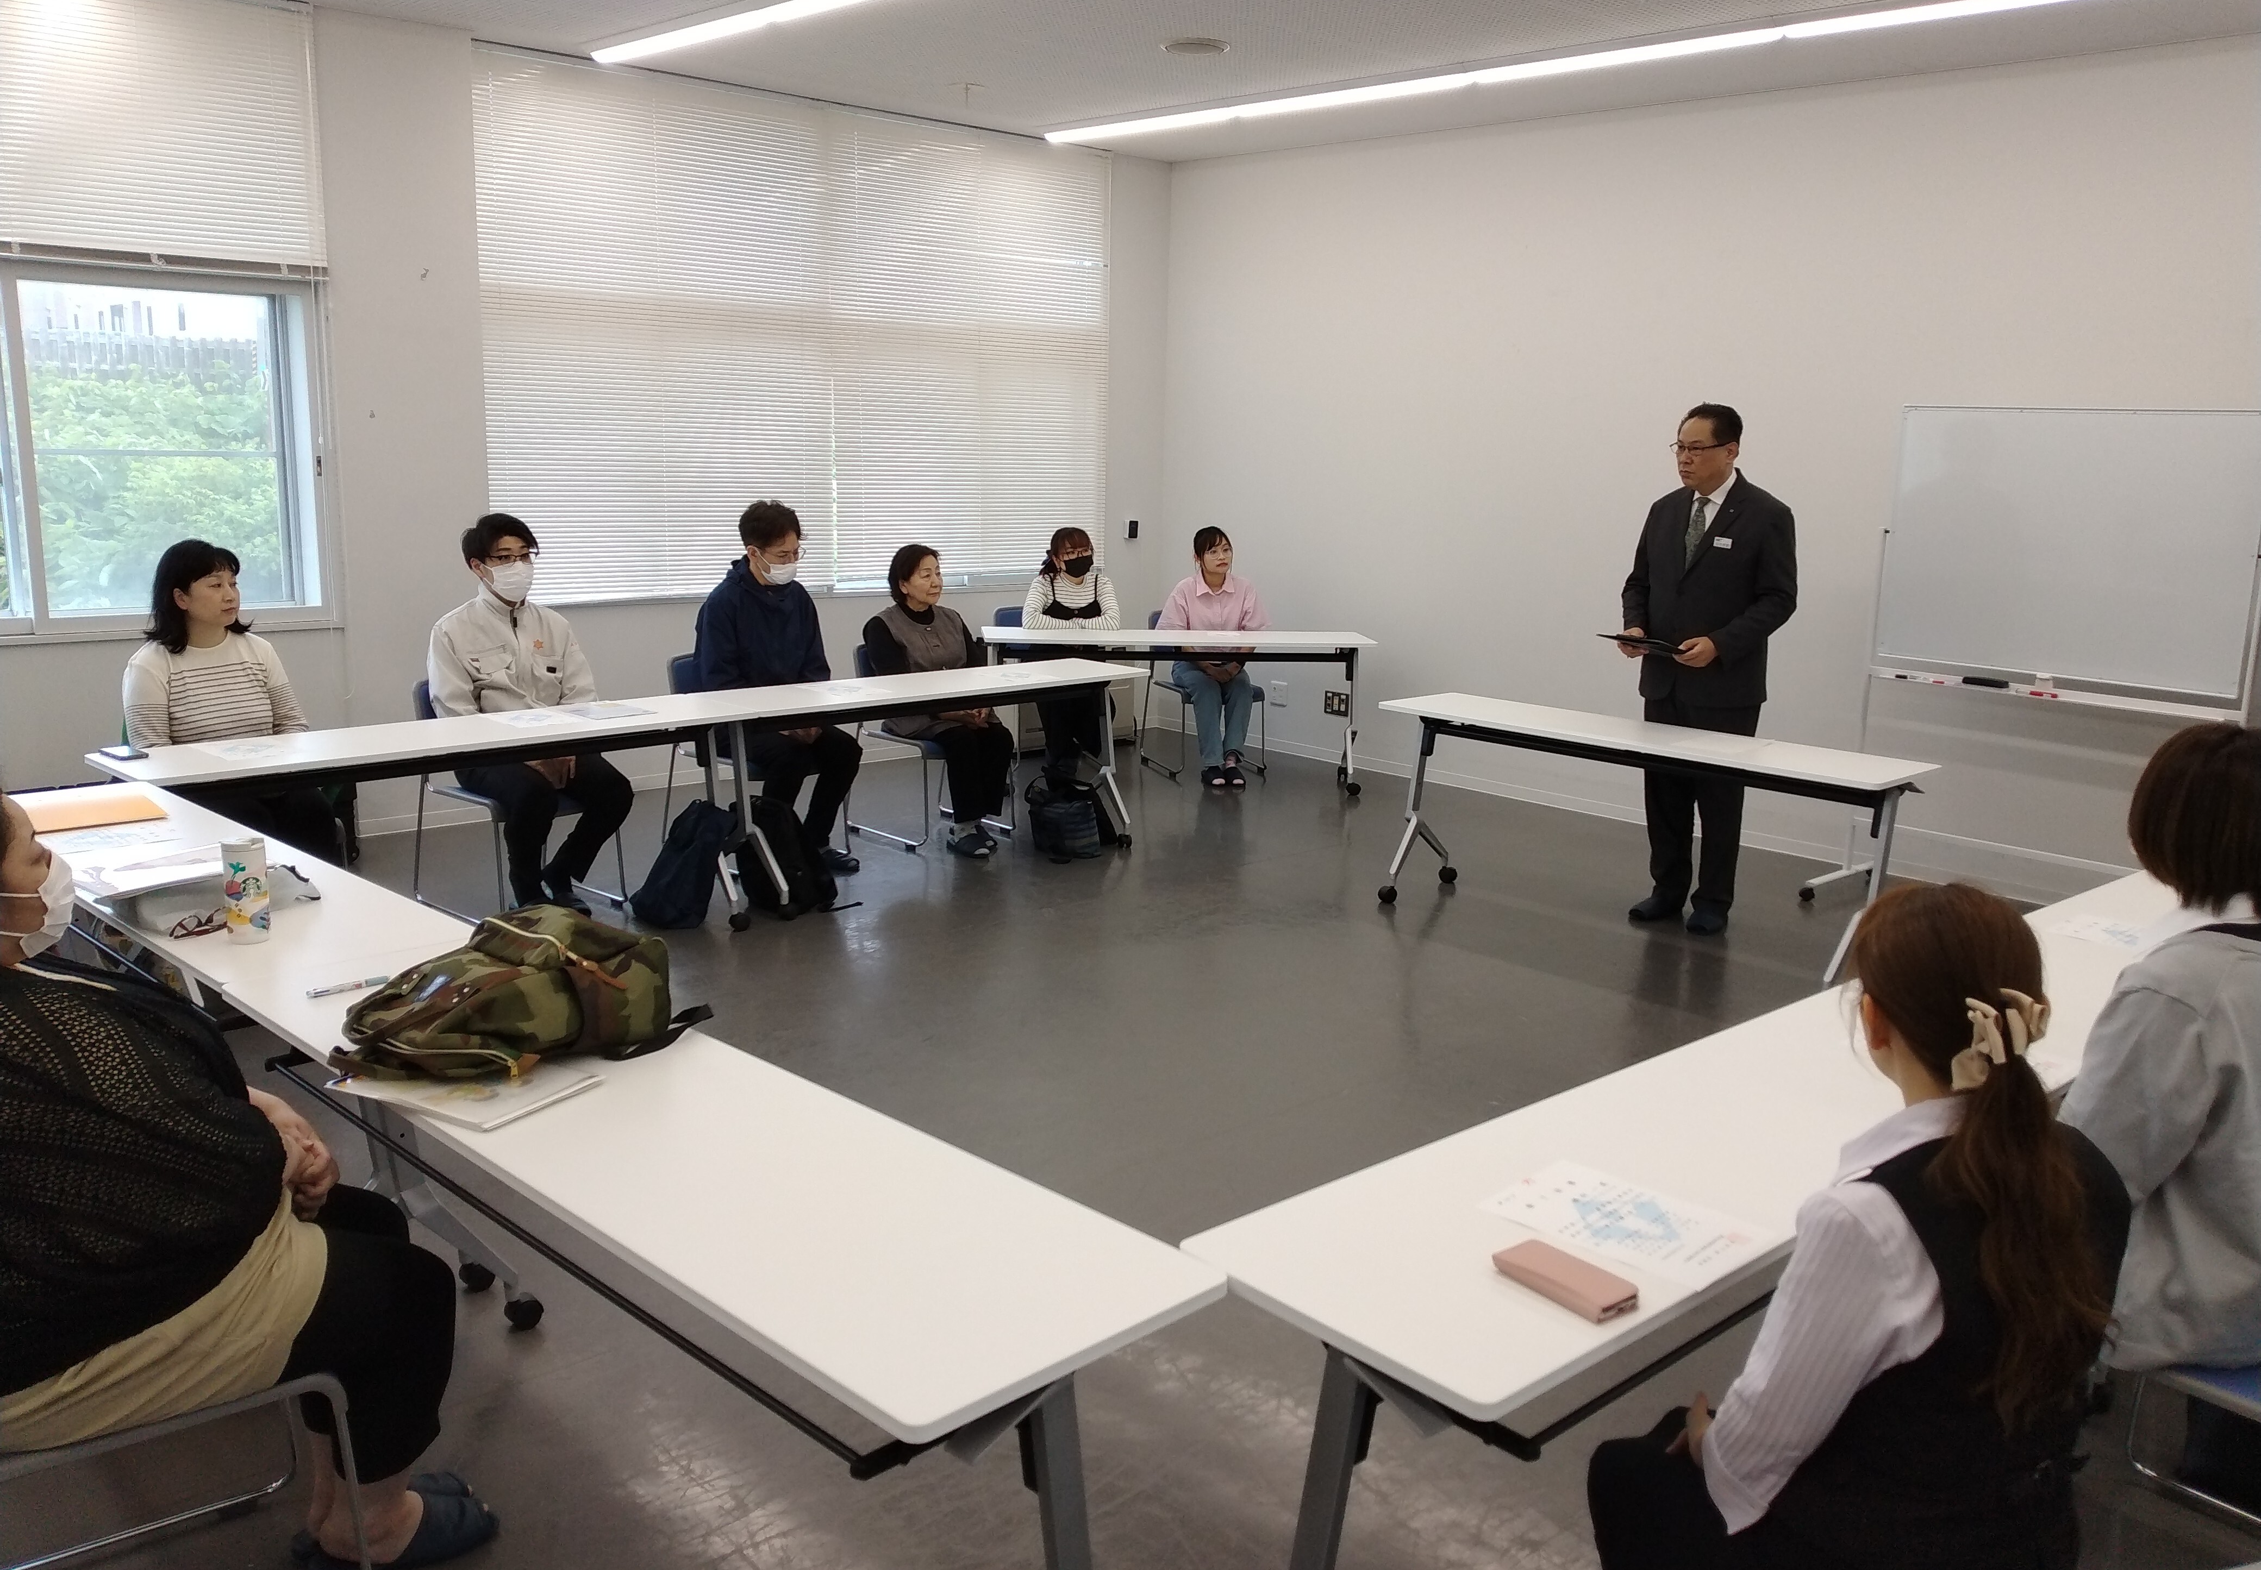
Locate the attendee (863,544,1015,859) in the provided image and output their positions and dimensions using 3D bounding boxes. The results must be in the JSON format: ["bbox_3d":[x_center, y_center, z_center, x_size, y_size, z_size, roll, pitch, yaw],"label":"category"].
[{"bbox_3d":[-0.765,-0.363,7.035,0.740,1.170,0.550,12,15,41],"label":"attendee"}]

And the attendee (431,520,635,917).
[{"bbox_3d":[-2.021,-0.237,5.877,0.580,1.310,0.720,-9,15,-41],"label":"attendee"}]

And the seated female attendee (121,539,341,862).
[{"bbox_3d":[-2.651,-0.087,5.193,0.540,1.250,0.720,-9,15,-41],"label":"seated female attendee"}]

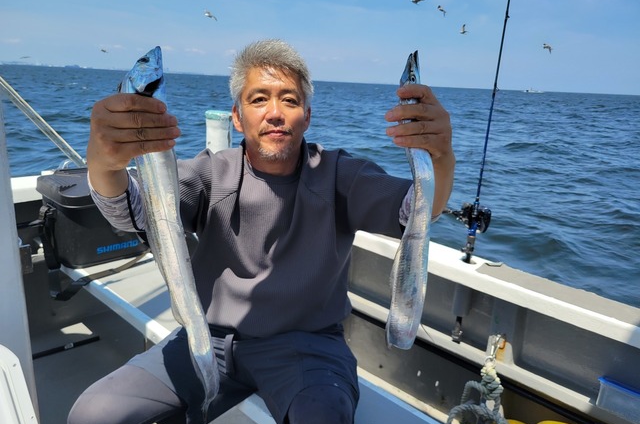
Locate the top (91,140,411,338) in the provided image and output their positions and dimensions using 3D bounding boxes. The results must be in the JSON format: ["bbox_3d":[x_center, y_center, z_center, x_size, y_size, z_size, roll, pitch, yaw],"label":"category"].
[{"bbox_3d":[-0.114,0.080,1.091,0.540,0.490,0.500,2,15,-4],"label":"top"}]

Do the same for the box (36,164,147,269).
[{"bbox_3d":[-0.855,0.015,1.895,0.375,0.290,0.268,-11,21,-42],"label":"box"}]

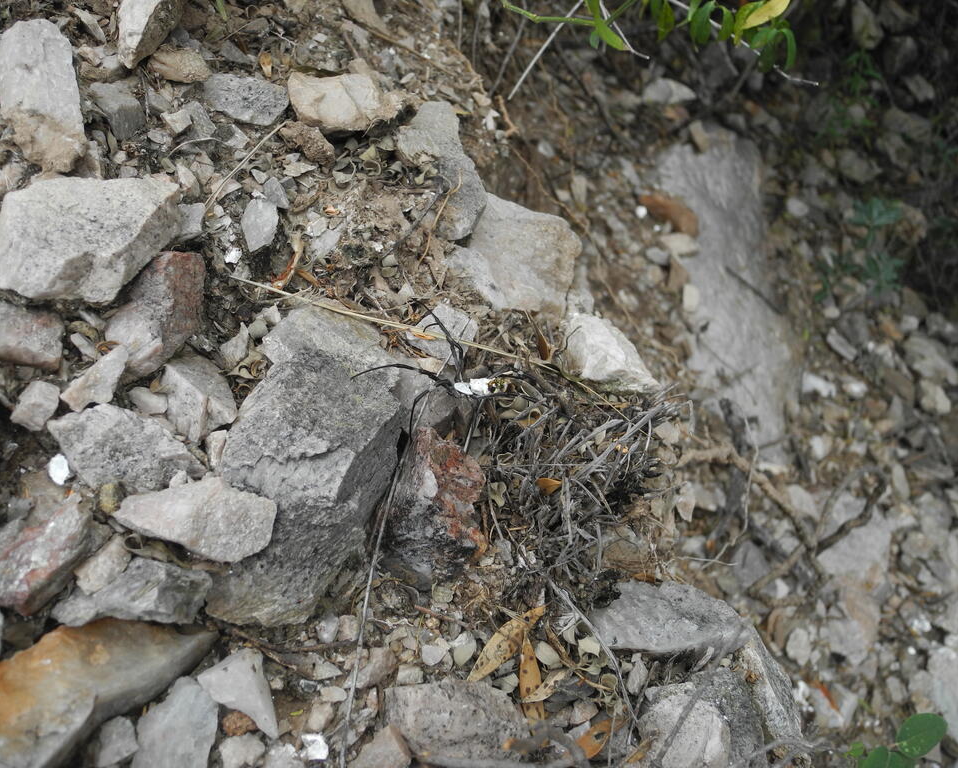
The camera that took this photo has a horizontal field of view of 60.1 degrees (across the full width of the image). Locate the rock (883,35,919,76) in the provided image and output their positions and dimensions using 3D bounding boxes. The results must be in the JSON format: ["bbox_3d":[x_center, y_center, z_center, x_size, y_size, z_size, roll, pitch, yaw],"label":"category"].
[{"bbox_3d":[0.337,-0.263,0.660,0.027,0.022,0.023,17,48,20],"label":"rock"}]

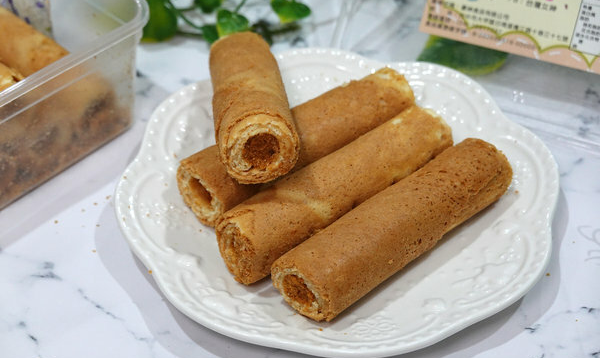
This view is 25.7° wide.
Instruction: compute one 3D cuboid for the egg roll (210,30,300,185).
[{"bbox_3d":[-0.021,-0.033,0.564,0.031,0.031,0.106,-3,25,-5],"label":"egg roll"}]

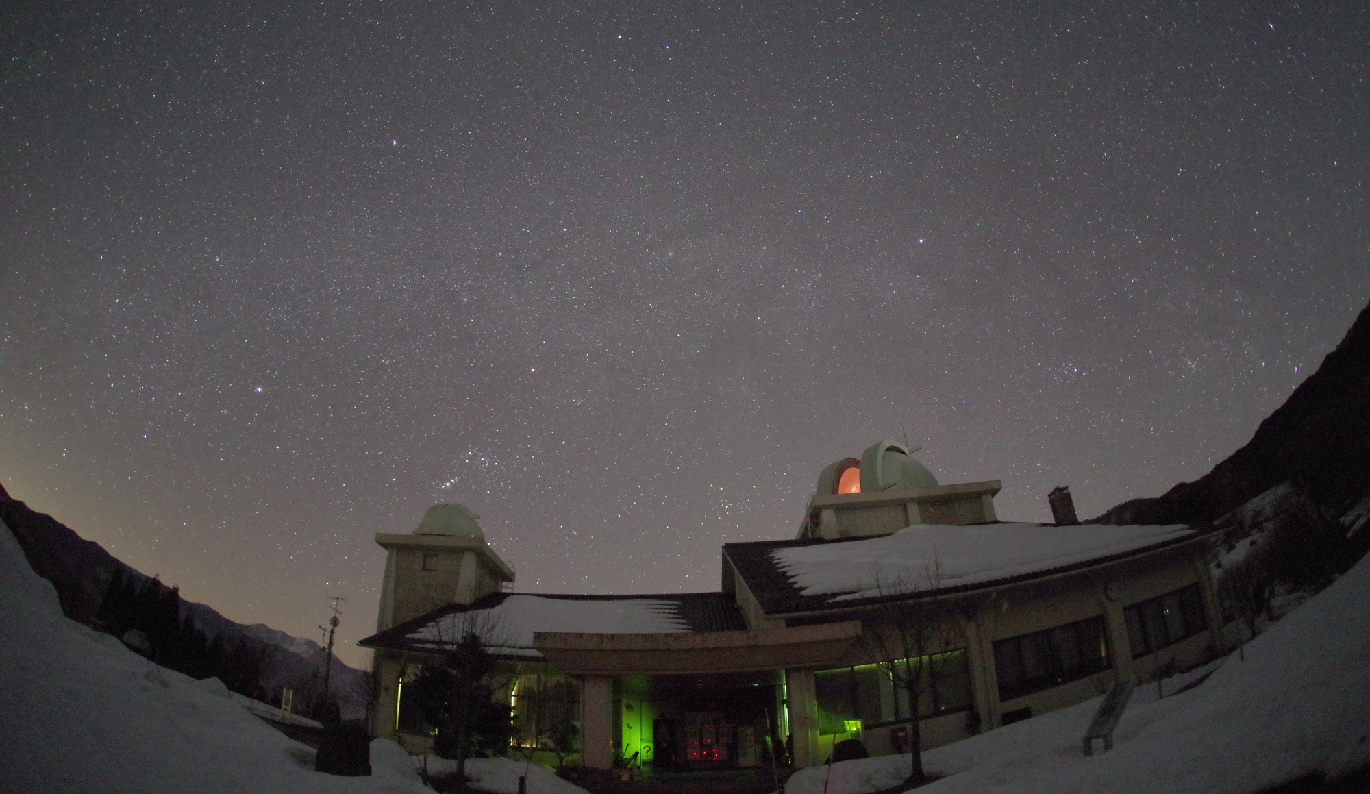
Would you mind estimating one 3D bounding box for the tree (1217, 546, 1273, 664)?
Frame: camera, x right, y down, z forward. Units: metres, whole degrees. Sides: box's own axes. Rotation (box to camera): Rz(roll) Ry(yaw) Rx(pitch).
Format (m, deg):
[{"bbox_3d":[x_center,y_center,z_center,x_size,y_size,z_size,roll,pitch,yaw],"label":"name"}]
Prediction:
[{"bbox_3d":[24.531,9.118,25.000,2.100,4.600,2.100,0,-29,0],"label":"tree"}]

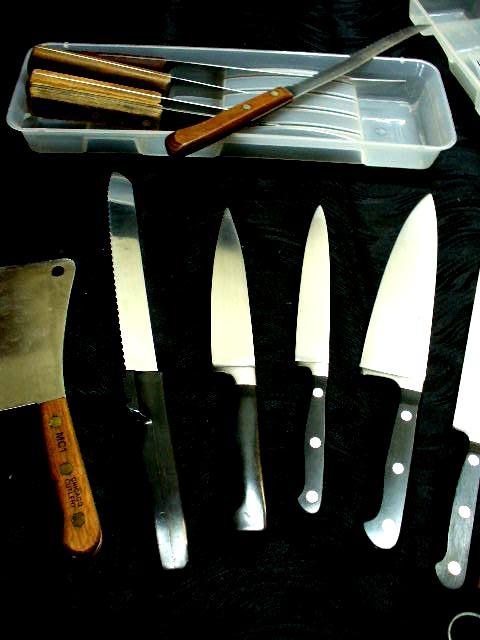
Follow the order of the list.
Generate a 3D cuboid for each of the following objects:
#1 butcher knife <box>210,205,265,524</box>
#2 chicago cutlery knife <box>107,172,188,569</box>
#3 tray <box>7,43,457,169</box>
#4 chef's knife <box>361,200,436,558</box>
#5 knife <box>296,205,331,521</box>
[{"bbox_3d":[-0.005,0.018,0.504,0.032,0.020,0.276,-1,55,-3],"label":"butcher knife"},{"bbox_3d":[-0.077,0.010,0.504,0.027,0.022,0.345,-8,56,-8],"label":"chicago cutlery knife"},{"bbox_3d":[-0.006,-0.195,0.641,0.394,0.040,0.130,2,55,-1],"label":"tray"},{"bbox_3d":[0.118,0.013,0.513,0.047,0.020,0.320,12,55,6],"label":"chef's knife"},{"bbox_3d":[0.055,0.012,0.513,0.025,0.017,0.273,6,55,2],"label":"knife"}]

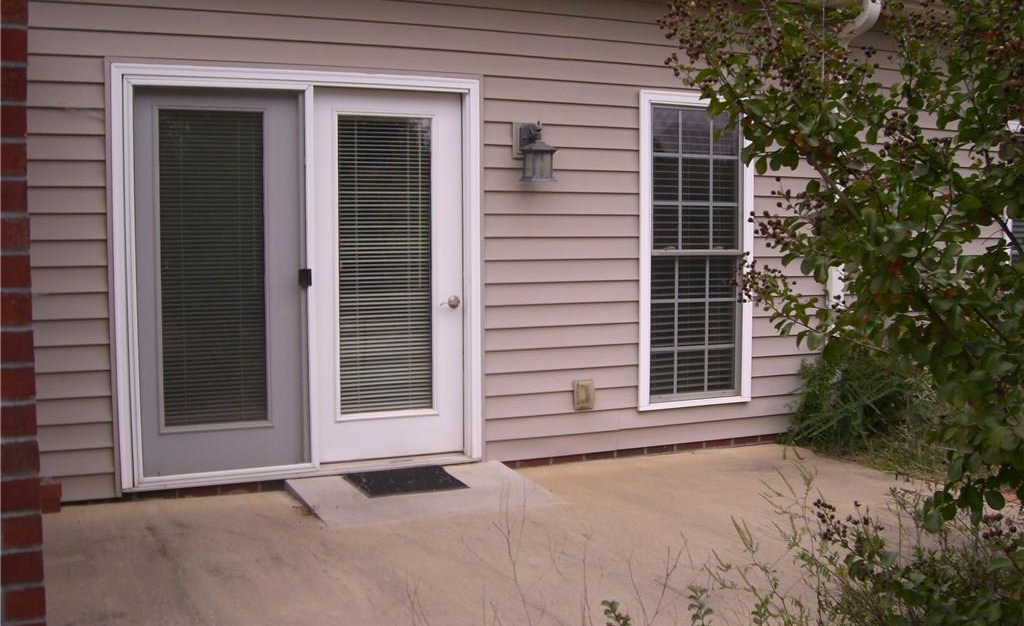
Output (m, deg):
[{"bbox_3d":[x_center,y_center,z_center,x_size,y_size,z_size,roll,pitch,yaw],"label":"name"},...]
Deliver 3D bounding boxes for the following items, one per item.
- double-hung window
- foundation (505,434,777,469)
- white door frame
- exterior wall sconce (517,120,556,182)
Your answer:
[{"bbox_3d":[1.102,-0.370,6.844,0.818,1.877,0.100,-2,5,-25],"label":"double-hung window"},{"bbox_3d":[0.798,0.829,6.832,1.925,0.055,0.100,-2,5,-25],"label":"foundation"},{"bbox_3d":[-1.060,-0.192,5.859,1.905,2.081,0.125,-2,5,-25],"label":"white door frame"},{"bbox_3d":[0.136,-0.883,6.187,0.150,0.334,0.205,-2,5,-25],"label":"exterior wall sconce"}]

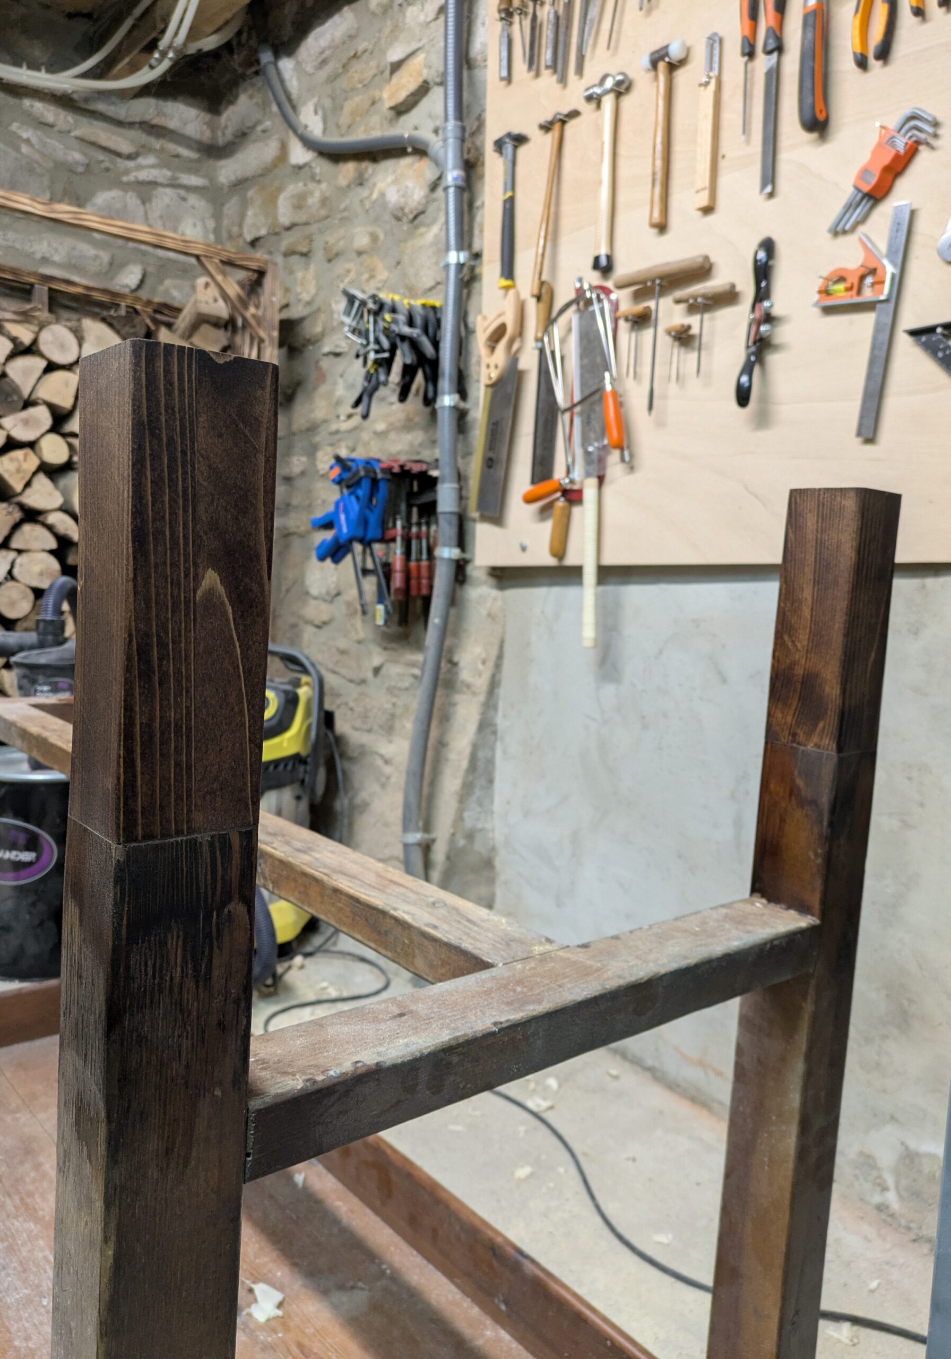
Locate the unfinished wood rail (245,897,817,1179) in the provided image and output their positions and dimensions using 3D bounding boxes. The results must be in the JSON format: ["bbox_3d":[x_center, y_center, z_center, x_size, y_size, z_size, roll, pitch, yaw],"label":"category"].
[{"bbox_3d":[0.057,0.199,0.606,0.468,0.036,0.060,-1,7,-40],"label":"unfinished wood rail"}]

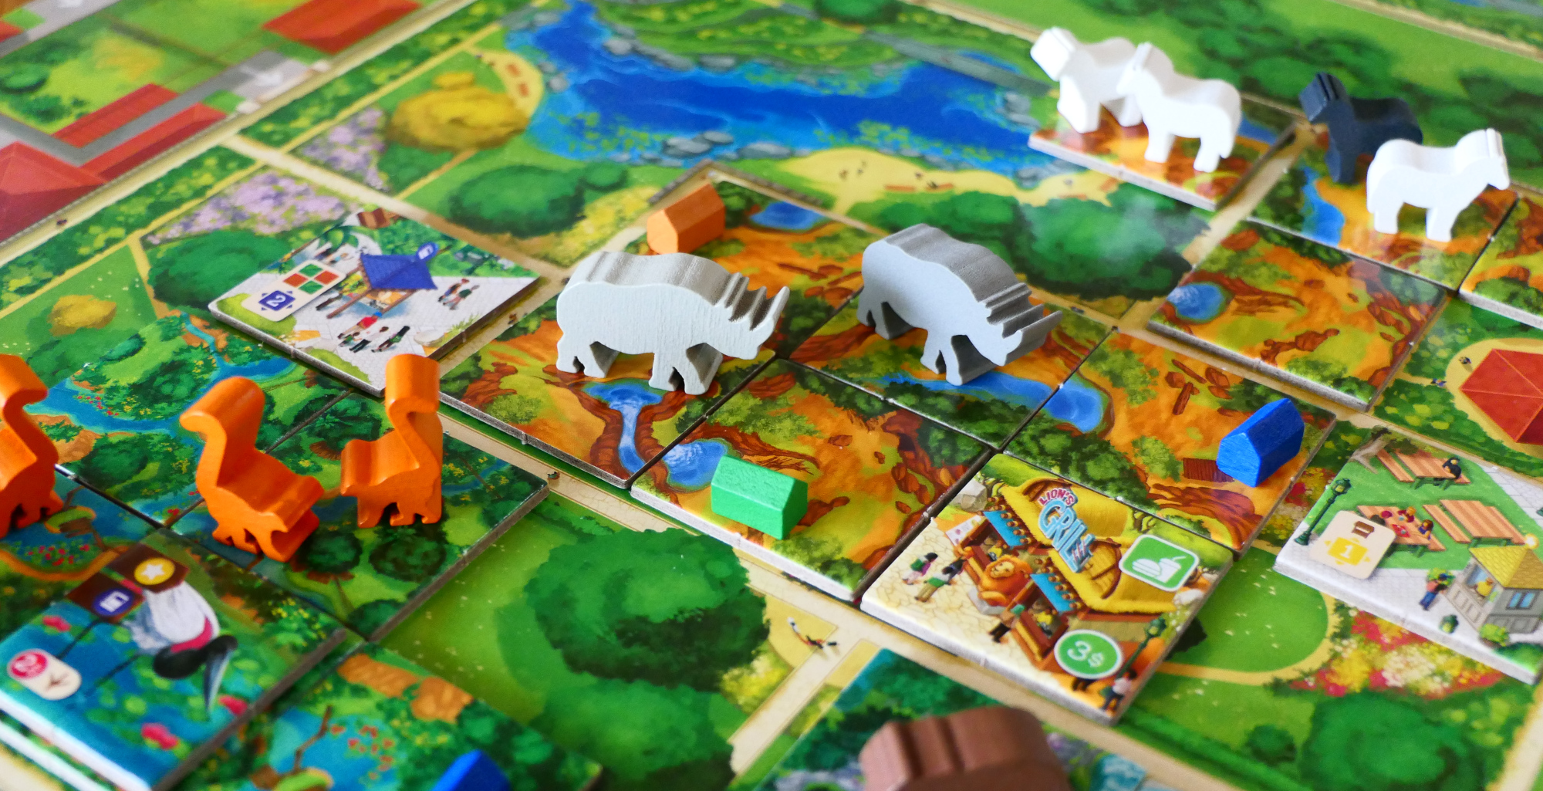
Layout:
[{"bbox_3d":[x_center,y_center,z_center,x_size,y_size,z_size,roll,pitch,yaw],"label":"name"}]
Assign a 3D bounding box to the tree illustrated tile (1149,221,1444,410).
[{"bbox_3d":[0.092,-0.015,0.329,0.040,0.002,0.040,23,43,25],"label":"tree illustrated tile"}]

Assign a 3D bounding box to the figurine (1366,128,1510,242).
[{"bbox_3d":[0.122,-0.039,0.345,0.022,0.018,0.010,11,39,11],"label":"figurine"}]

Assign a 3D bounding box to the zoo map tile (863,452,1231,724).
[{"bbox_3d":[0.041,0.027,0.274,0.040,0.002,0.040,23,43,26],"label":"zoo map tile"}]

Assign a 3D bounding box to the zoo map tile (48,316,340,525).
[{"bbox_3d":[-0.095,0.003,0.299,0.040,0.002,0.040,23,42,25],"label":"zoo map tile"}]

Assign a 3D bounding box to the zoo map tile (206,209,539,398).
[{"bbox_3d":[-0.072,-0.018,0.344,0.042,0.002,0.042,23,42,26],"label":"zoo map tile"}]

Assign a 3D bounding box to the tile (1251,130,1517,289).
[{"bbox_3d":[0.124,-0.037,0.380,0.042,0.002,0.042,23,42,25],"label":"tile"}]

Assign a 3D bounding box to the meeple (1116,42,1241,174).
[{"bbox_3d":[0.084,-0.060,0.390,0.024,0.020,0.011,15,39,17],"label":"meeple"}]

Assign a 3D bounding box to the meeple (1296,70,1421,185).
[{"bbox_3d":[0.120,-0.054,0.385,0.024,0.020,0.011,3,37,1],"label":"meeple"}]

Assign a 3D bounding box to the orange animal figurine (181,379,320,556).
[{"bbox_3d":[-0.077,0.011,0.283,0.016,0.025,0.010,15,39,16],"label":"orange animal figurine"}]

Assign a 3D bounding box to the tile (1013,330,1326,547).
[{"bbox_3d":[0.064,0.007,0.300,0.040,0.002,0.040,24,43,26],"label":"tile"}]

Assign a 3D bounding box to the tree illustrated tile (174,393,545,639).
[{"bbox_3d":[-0.061,0.017,0.282,0.040,0.002,0.040,23,42,25],"label":"tree illustrated tile"}]

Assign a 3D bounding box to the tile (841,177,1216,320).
[{"bbox_3d":[0.054,-0.031,0.371,0.046,0.002,0.042,23,42,26],"label":"tile"}]

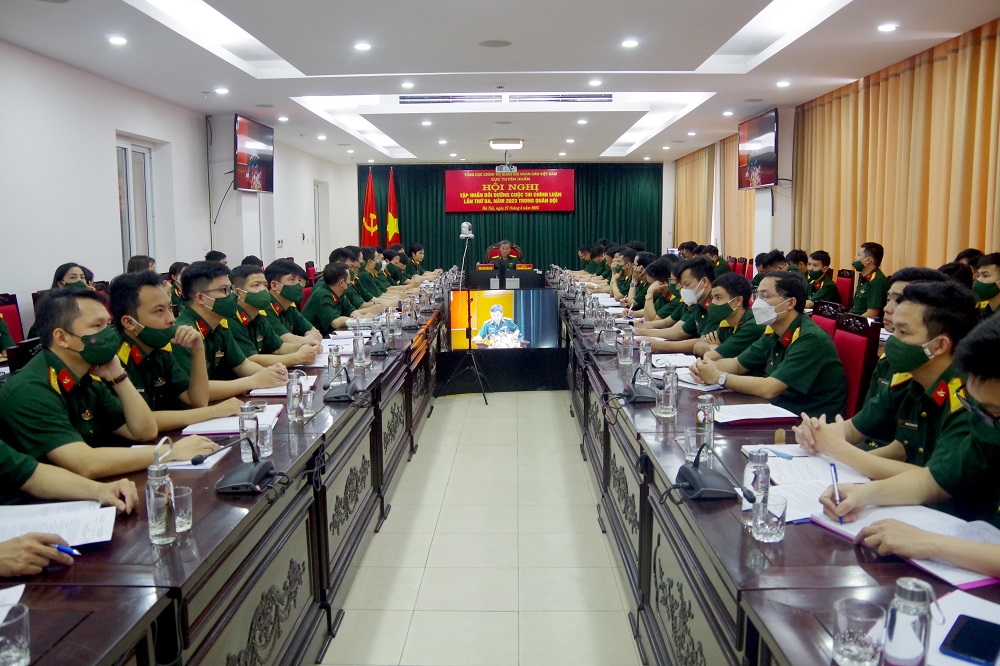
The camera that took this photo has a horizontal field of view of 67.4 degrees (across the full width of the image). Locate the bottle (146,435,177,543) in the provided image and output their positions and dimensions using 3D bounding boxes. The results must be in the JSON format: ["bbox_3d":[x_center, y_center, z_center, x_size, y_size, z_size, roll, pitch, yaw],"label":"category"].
[{"bbox_3d":[-0.801,0.370,1.765,0.066,0.245,0.066,0,8,1],"label":"bottle"}]

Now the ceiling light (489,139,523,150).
[{"bbox_3d":[0.086,-2.723,10.800,0.490,0.100,0.450,0,8,1],"label":"ceiling light"}]

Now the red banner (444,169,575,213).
[{"bbox_3d":[0.162,-2.357,12.400,2.130,0.710,0.050,0,8,1],"label":"red banner"}]

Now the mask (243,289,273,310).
[{"bbox_3d":[-1.365,-0.189,4.220,0.110,0.125,0.140,3,9,23],"label":"mask"}]

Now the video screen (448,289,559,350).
[{"bbox_3d":[0.037,-0.119,6.853,1.000,0.575,0.060,-1,8,-3],"label":"video screen"}]

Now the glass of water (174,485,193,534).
[{"bbox_3d":[-0.819,0.445,1.882,0.082,0.090,0.082,0,8,1],"label":"glass of water"}]

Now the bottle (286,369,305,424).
[{"bbox_3d":[-0.786,0.239,2.861,0.063,0.195,0.063,0,8,1],"label":"bottle"}]

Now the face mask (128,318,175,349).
[{"bbox_3d":[-1.344,-0.002,2.900,0.120,0.125,0.140,1,8,9],"label":"face mask"}]

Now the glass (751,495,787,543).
[{"bbox_3d":[0.647,0.451,1.802,0.084,0.090,0.084,0,8,1],"label":"glass"}]

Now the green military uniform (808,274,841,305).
[{"bbox_3d":[2.557,-0.206,5.976,0.360,0.540,0.460,-3,9,-20],"label":"green military uniform"}]

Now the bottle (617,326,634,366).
[{"bbox_3d":[0.691,0.066,4.026,0.062,0.186,0.062,0,8,1],"label":"bottle"}]

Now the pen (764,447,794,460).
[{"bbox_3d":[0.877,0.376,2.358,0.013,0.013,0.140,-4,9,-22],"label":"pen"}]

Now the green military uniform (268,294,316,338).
[{"bbox_3d":[-1.366,0.019,4.836,0.350,0.550,0.470,3,9,21],"label":"green military uniform"}]

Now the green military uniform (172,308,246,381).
[{"bbox_3d":[-1.412,0.164,3.716,0.370,0.550,0.470,2,9,17],"label":"green military uniform"}]

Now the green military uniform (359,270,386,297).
[{"bbox_3d":[-1.281,-0.357,7.455,0.360,0.540,0.460,-1,8,-5],"label":"green military uniform"}]

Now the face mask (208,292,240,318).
[{"bbox_3d":[-1.172,-0.117,3.200,0.090,0.115,0.145,6,9,18],"label":"face mask"}]

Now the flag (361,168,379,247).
[{"bbox_3d":[-2.431,-2.205,14.120,0.380,1.750,0.280,0,8,1],"label":"flag"}]

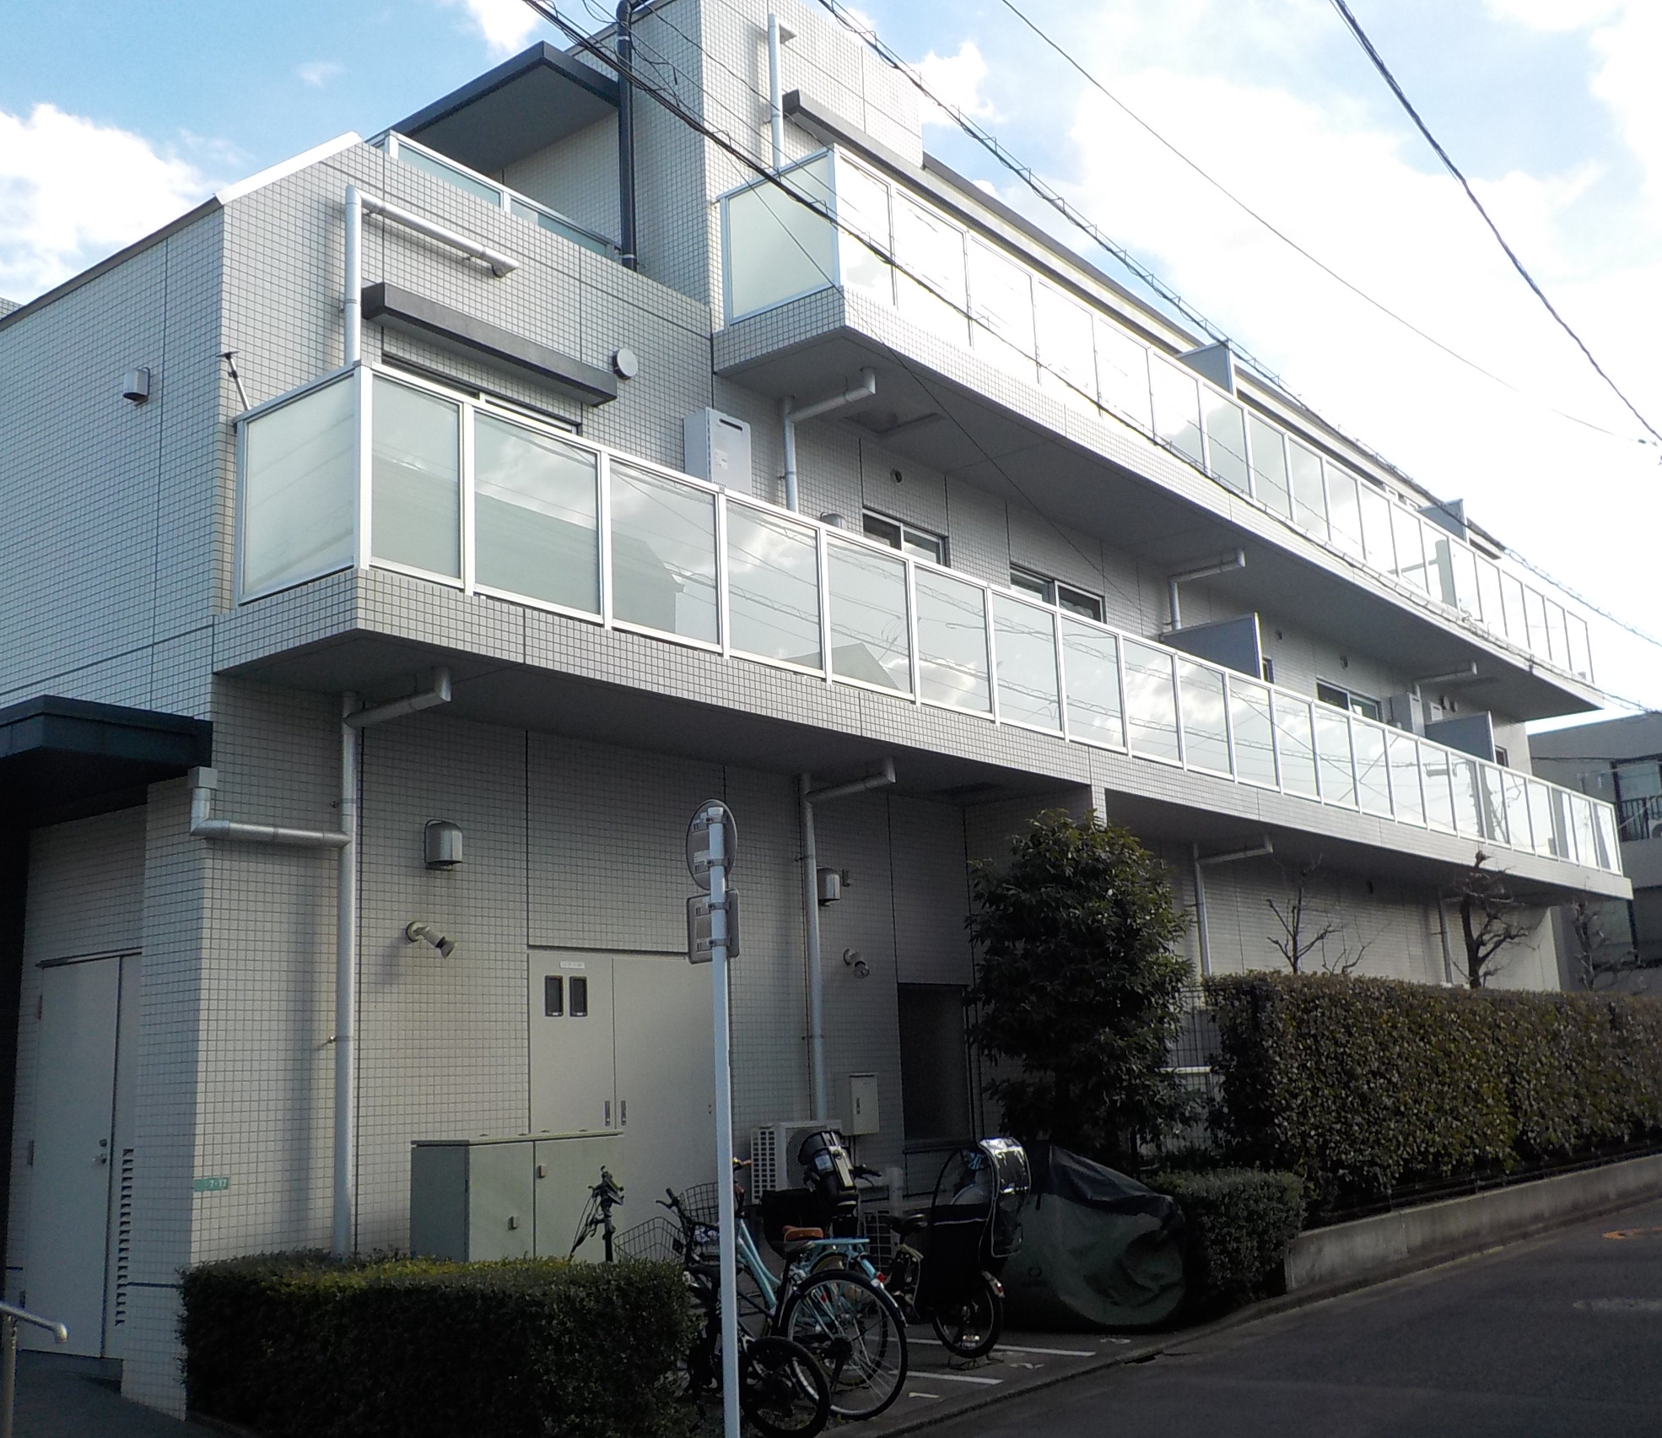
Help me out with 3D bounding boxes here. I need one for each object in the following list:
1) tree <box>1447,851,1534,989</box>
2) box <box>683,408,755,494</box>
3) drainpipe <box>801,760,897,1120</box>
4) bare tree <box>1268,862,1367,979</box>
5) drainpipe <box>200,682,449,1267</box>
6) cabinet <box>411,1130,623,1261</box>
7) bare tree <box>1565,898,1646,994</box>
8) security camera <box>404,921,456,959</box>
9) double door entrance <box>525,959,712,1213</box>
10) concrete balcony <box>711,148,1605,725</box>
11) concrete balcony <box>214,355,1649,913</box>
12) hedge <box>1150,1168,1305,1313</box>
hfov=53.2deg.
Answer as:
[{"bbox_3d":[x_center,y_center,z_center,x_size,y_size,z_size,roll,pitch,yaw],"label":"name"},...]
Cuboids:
[{"bbox_3d":[6.942,3.038,17.710,0.800,3.350,0.800,-12,-15,38],"label":"tree"},{"bbox_3d":[-0.783,-1.801,11.747,0.260,0.600,0.440,-12,-15,38],"label":"box"},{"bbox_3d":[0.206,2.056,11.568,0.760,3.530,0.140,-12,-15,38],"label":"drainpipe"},{"bbox_3d":[4.152,2.640,14.332,0.730,2.880,0.750,-12,-15,38],"label":"bare tree"},{"bbox_3d":[-2.504,1.469,8.203,0.880,3.530,1.020,-12,-15,38],"label":"drainpipe"},{"bbox_3d":[-1.693,2.873,9.043,0.500,1.160,1.100,-12,-15,38],"label":"cabinet"},{"bbox_3d":[9.581,3.772,20.833,0.800,3.070,0.800,-12,-15,38],"label":"bare tree"},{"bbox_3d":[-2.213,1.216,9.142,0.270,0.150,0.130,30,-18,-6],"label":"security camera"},{"bbox_3d":[-1.230,2.509,10.276,0.100,2.100,1.630,-12,-15,38],"label":"double door entrance"},{"bbox_3d":[5.461,-2.162,18.891,1.130,1.060,18.450,-12,-15,38],"label":"concrete balcony"},{"bbox_3d":[4.381,0.504,16.868,1.190,1.330,22.400,-12,-15,38],"label":"concrete balcony"},{"bbox_3d":[2.470,3.348,10.780,0.700,0.720,1.350,-12,-15,38],"label":"hedge"}]

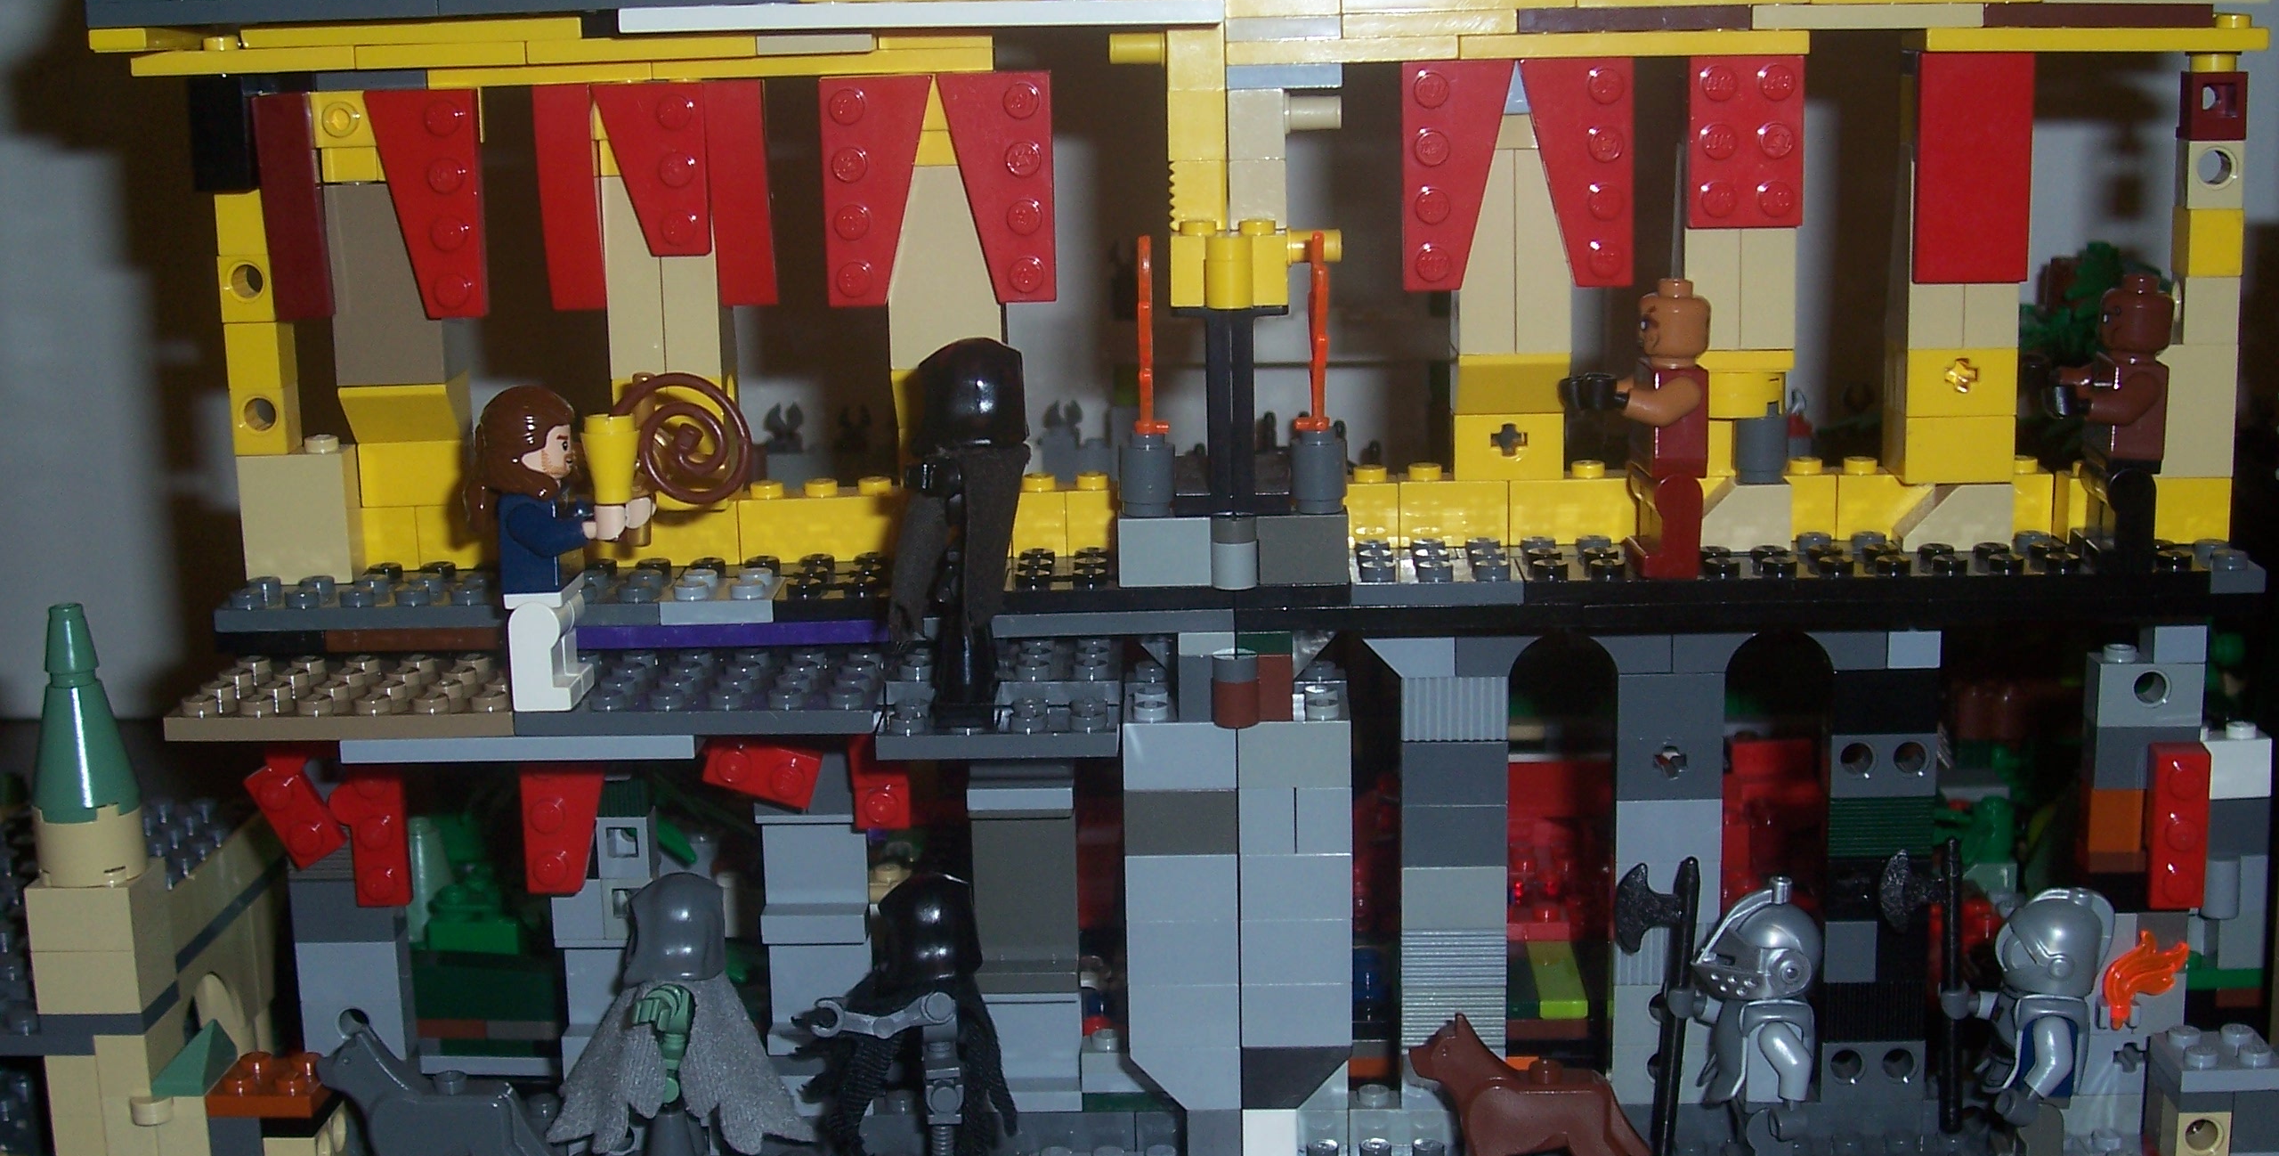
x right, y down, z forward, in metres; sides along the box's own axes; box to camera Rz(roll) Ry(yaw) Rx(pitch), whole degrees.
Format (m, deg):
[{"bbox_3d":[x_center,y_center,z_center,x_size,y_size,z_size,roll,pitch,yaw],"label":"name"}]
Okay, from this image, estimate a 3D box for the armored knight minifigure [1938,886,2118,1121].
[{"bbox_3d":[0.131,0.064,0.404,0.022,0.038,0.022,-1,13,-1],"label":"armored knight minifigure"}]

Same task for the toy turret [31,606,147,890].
[{"bbox_3d":[-0.154,0.024,0.407,0.016,0.040,0.016,0,12,4],"label":"toy turret"}]

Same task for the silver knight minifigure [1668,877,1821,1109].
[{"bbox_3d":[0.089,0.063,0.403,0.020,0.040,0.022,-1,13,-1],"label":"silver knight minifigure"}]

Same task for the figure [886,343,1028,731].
[{"bbox_3d":[-0.025,-0.006,0.366,0.022,0.051,0.020,-1,11,3],"label":"figure"}]

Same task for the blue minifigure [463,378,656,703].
[{"bbox_3d":[-0.078,-0.005,0.375,0.024,0.043,0.021,-1,11,3],"label":"blue minifigure"}]

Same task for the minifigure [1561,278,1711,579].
[{"bbox_3d":[0.070,-0.021,0.386,0.020,0.041,0.021,-1,13,-1],"label":"minifigure"}]

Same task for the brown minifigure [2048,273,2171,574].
[{"bbox_3d":[0.134,-0.022,0.386,0.018,0.040,0.021,-1,13,-1],"label":"brown minifigure"}]

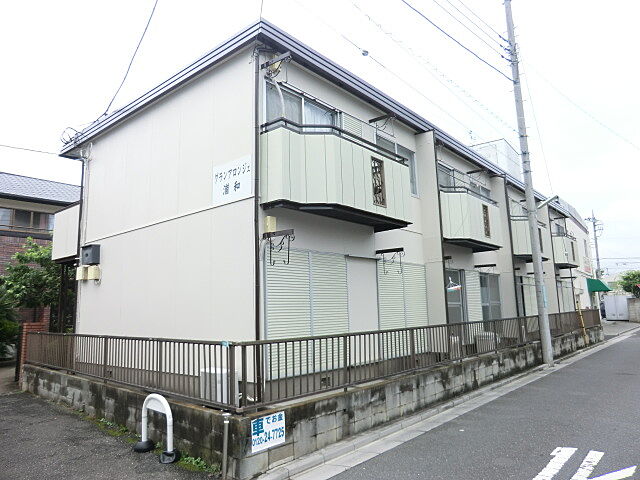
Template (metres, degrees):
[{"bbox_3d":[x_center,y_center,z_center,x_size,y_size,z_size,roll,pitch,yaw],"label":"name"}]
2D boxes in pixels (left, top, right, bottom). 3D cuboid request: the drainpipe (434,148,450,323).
[{"bbox_3d":[2.607,0.205,9.456,0.065,4.906,0.065,-9,-12,41],"label":"drainpipe"}]

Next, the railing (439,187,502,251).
[{"bbox_3d":[3.588,-0.507,11.045,0.792,1.192,2.878,-9,-11,40],"label":"railing"}]

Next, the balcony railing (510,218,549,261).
[{"bbox_3d":[6.652,-0.025,14.551,0.792,1.211,2.897,-9,-11,40],"label":"balcony railing"}]

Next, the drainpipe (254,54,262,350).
[{"bbox_3d":[-0.863,-0.340,6.142,0.065,5.115,0.065,-9,-12,41],"label":"drainpipe"}]

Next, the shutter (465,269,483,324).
[{"bbox_3d":[4.194,1.801,11.964,0.050,1.914,0.936,-9,-11,40],"label":"shutter"}]

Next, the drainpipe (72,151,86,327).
[{"bbox_3d":[-5.659,0.441,10.369,0.065,5.092,0.065,-9,-12,41],"label":"drainpipe"}]

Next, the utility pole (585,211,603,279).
[{"bbox_3d":[28.028,2.452,44.764,1.600,10.751,0.700,-9,-11,40],"label":"utility pole"}]

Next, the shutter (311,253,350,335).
[{"bbox_3d":[0.190,1.155,7.126,0.060,1.832,0.916,-9,-12,41],"label":"shutter"}]

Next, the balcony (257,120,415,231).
[{"bbox_3d":[0.378,-0.948,7.132,0.809,1.246,2.841,-9,-12,41],"label":"balcony"}]

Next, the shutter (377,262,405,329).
[{"bbox_3d":[1.404,1.348,8.491,0.060,1.818,0.925,-9,-12,41],"label":"shutter"}]

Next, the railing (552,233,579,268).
[{"bbox_3d":[9.266,0.416,17.160,0.767,1.246,2.511,-9,-12,41],"label":"railing"}]

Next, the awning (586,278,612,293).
[{"bbox_3d":[16.660,2.768,26.442,1.050,0.710,3.000,-9,-11,40],"label":"awning"}]

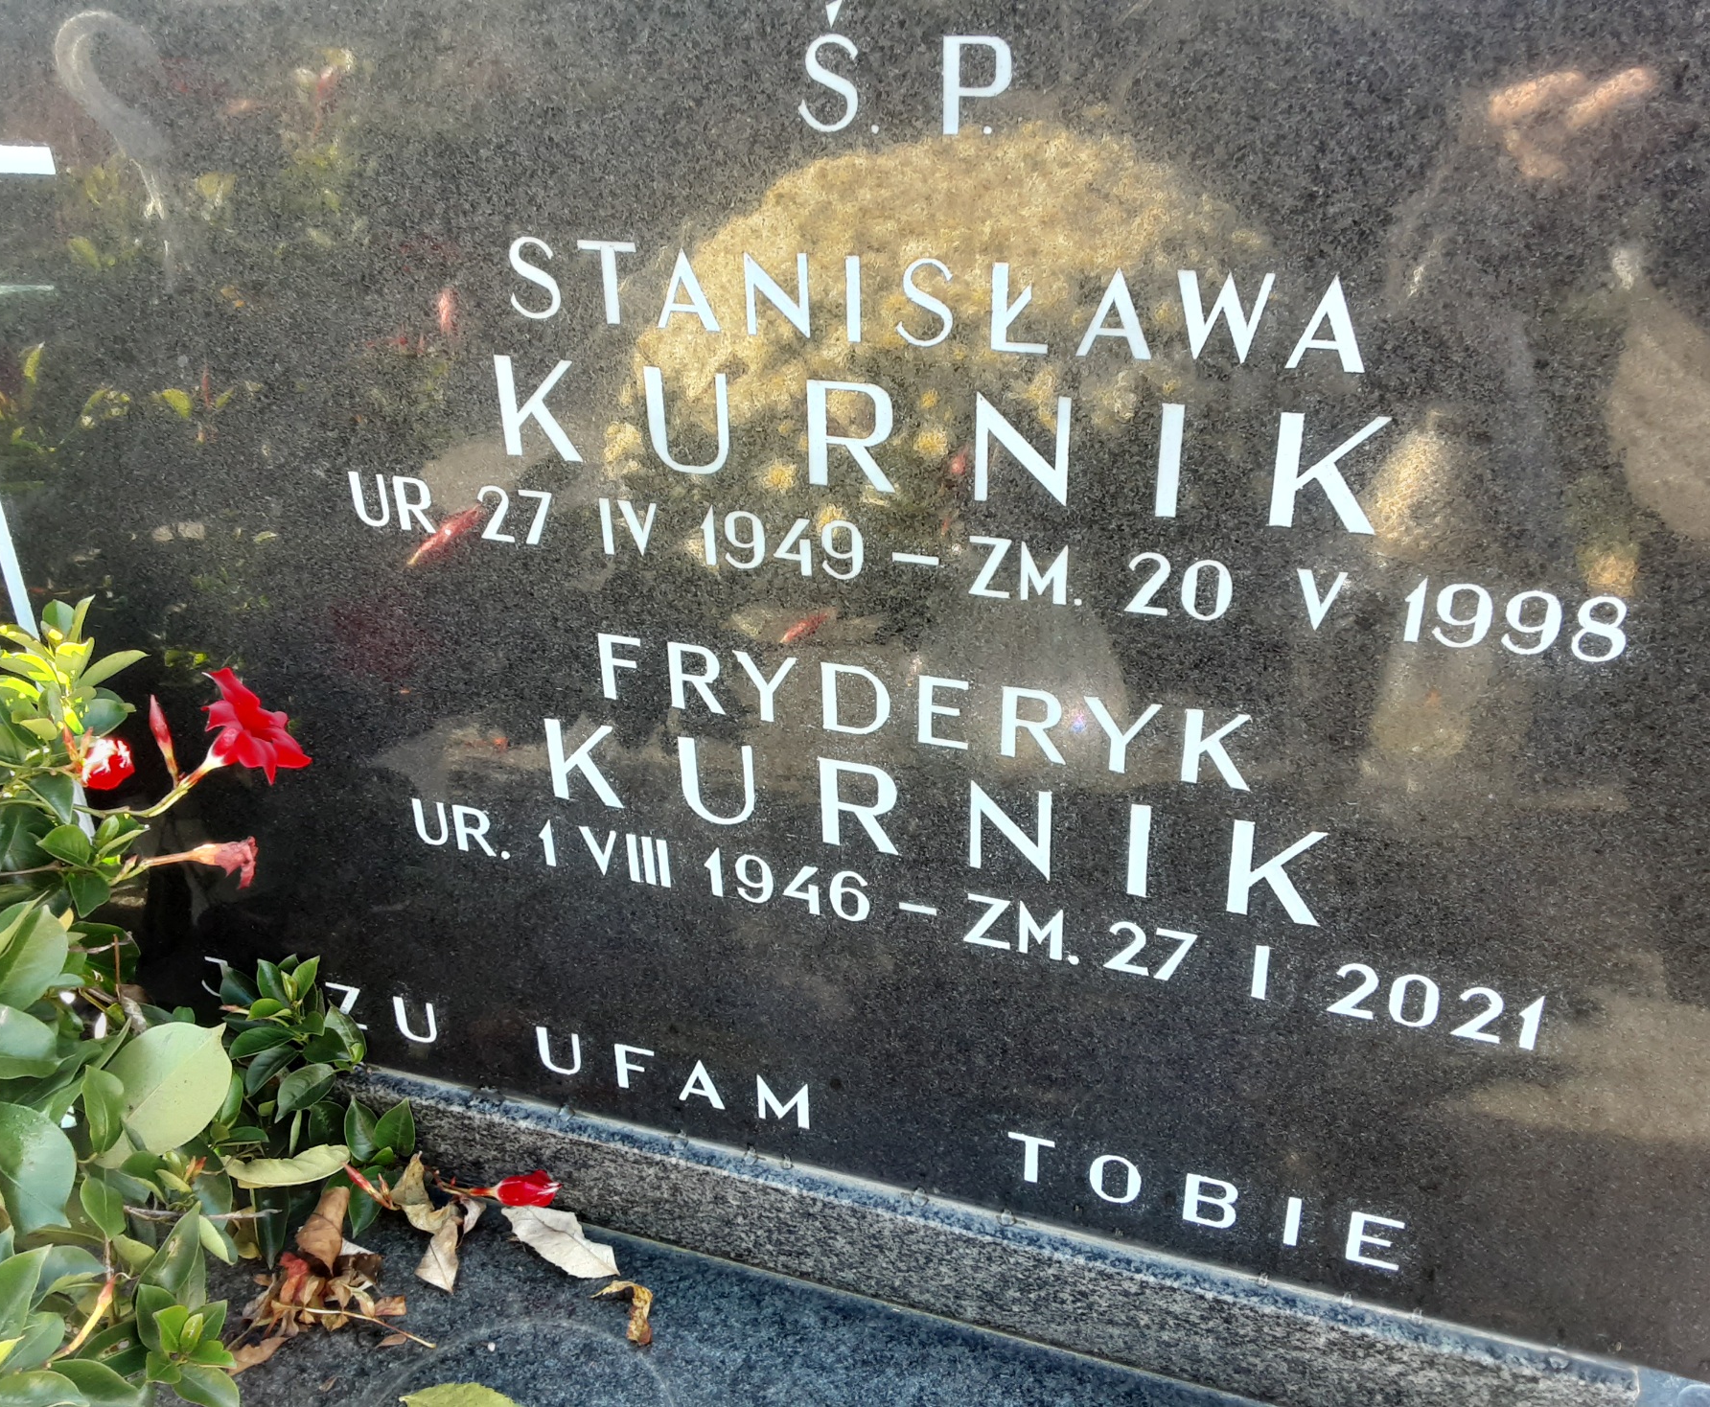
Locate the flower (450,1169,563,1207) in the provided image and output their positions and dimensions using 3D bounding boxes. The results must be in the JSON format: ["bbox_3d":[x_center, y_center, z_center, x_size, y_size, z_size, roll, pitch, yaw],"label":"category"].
[{"bbox_3d":[-0.192,0.267,0.828,0.066,0.020,0.020,-5,30,22],"label":"flower"}]

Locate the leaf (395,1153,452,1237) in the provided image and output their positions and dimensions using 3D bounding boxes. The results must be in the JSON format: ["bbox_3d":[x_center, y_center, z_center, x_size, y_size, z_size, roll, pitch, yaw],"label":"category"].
[{"bbox_3d":[-0.235,0.271,0.832,0.024,0.027,0.042,-28,40,-33],"label":"leaf"}]

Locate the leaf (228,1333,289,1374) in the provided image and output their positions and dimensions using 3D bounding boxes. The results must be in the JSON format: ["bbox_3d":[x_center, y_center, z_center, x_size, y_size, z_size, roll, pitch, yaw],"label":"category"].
[{"bbox_3d":[-0.302,0.329,0.766,0.031,0.007,0.014,-27,39,-32],"label":"leaf"}]

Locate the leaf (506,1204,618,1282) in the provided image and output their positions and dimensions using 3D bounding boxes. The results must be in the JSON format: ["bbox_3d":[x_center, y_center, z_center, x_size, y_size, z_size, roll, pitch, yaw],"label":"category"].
[{"bbox_3d":[-0.154,0.288,0.812,0.078,0.010,0.028,16,37,28],"label":"leaf"}]

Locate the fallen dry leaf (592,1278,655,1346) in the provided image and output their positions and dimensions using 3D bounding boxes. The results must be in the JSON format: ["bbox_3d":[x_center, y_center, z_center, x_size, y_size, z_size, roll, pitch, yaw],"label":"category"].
[{"bbox_3d":[-0.117,0.309,0.774,0.041,0.011,0.022,23,41,36],"label":"fallen dry leaf"}]

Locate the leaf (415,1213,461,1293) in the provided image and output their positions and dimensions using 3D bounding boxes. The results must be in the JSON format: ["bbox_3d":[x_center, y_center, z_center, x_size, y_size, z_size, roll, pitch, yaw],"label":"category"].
[{"bbox_3d":[-0.219,0.292,0.809,0.023,0.015,0.037,-6,32,-3],"label":"leaf"}]

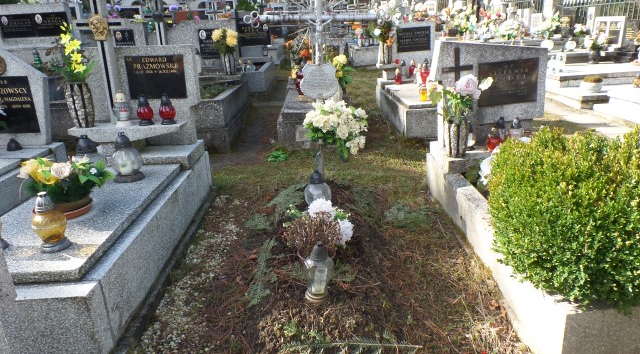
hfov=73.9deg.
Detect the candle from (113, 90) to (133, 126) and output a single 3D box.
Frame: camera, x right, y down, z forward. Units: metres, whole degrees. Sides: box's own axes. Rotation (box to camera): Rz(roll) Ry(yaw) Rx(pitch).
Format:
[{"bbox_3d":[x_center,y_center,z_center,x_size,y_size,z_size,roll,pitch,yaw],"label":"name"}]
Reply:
[{"bbox_3d":[-1.461,-0.510,3.125,0.130,0.250,0.130,-3,17,0],"label":"candle"}]

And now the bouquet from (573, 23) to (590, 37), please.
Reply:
[{"bbox_3d":[4.992,-2.797,8.117,0.320,0.280,0.300,-3,20,0],"label":"bouquet"}]

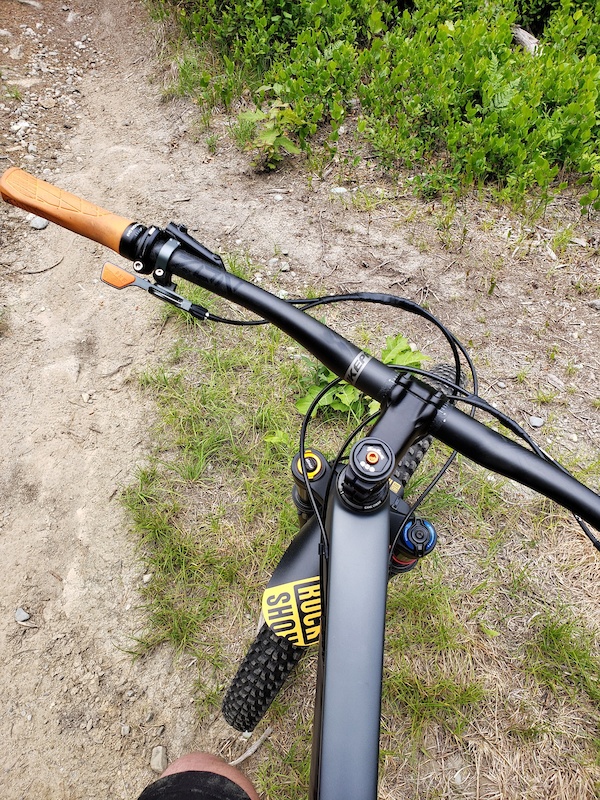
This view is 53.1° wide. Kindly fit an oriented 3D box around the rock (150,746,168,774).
[{"bbox_3d":[-0.281,0.721,1.203,0.033,0.023,0.049,-5,46,-6],"label":"rock"}]

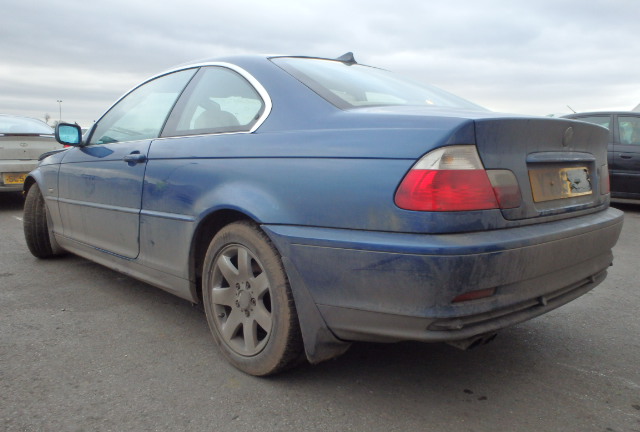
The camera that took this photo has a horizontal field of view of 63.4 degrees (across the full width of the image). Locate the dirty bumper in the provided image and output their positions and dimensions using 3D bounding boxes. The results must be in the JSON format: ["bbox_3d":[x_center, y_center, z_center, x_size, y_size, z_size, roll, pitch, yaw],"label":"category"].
[{"bbox_3d":[0.696,0.156,2.127,1.720,0.400,0.780,-7,11,-43],"label":"dirty bumper"}]

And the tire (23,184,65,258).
[{"bbox_3d":[-2.098,0.009,4.042,0.205,0.625,0.625,-1,8,-15],"label":"tire"}]

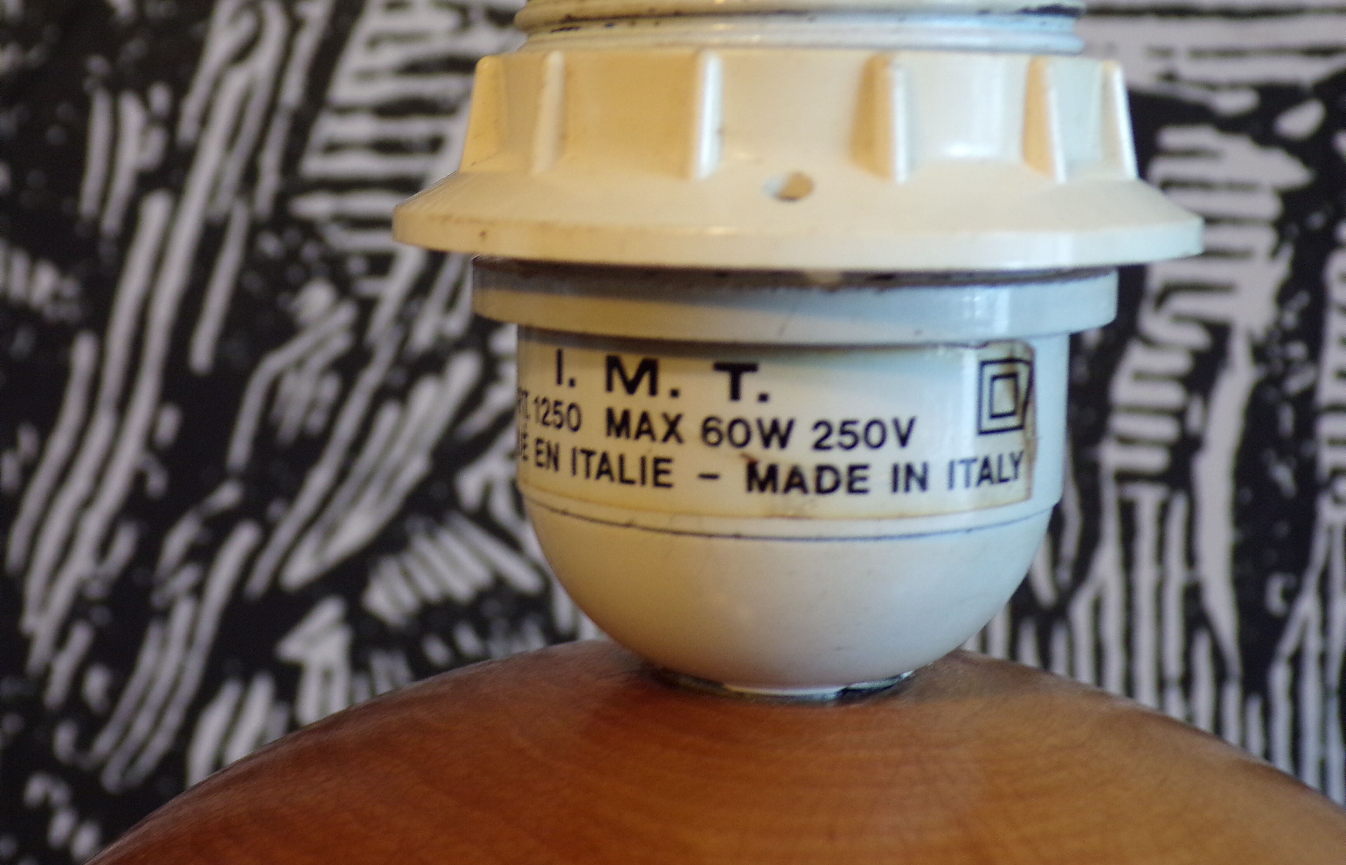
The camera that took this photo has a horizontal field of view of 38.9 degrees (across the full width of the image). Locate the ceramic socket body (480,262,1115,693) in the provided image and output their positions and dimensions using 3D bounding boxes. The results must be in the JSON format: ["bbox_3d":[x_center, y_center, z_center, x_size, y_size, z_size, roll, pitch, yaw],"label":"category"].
[{"bbox_3d":[0.008,0.002,0.138,0.045,0.031,0.045,3,10,13],"label":"ceramic socket body"}]

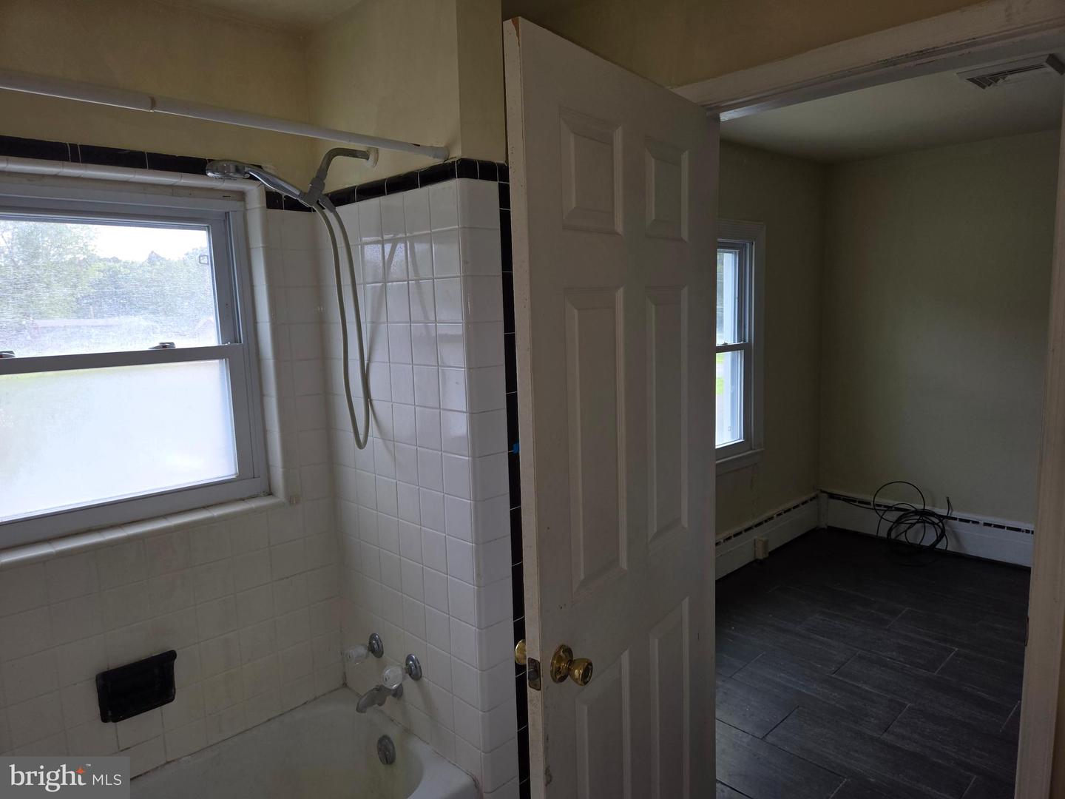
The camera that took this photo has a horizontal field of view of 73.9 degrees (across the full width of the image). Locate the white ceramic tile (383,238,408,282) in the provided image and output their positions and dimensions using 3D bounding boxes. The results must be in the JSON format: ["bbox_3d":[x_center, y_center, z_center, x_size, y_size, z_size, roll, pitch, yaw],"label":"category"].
[{"bbox_3d":[-0.359,-0.370,1.875,0.009,0.108,0.108,-9,10,-43],"label":"white ceramic tile"}]

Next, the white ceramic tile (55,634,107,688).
[{"bbox_3d":[-1.119,0.649,1.760,0.107,0.107,0.009,-9,10,-43],"label":"white ceramic tile"}]

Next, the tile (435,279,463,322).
[{"bbox_3d":[-0.203,-0.245,1.730,0.009,0.108,0.108,-9,10,-43],"label":"tile"}]

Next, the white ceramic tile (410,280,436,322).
[{"bbox_3d":[-0.274,-0.247,1.778,0.009,0.107,0.107,-9,10,-43],"label":"white ceramic tile"}]

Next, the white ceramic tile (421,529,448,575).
[{"bbox_3d":[-0.255,0.398,1.862,0.009,0.107,0.107,-9,10,-43],"label":"white ceramic tile"}]

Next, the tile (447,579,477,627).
[{"bbox_3d":[-0.179,0.522,1.828,0.009,0.109,0.109,-9,10,-43],"label":"tile"}]

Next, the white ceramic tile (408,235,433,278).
[{"bbox_3d":[-0.277,-0.354,1.764,0.009,0.107,0.107,-9,10,-43],"label":"white ceramic tile"}]

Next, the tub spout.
[{"bbox_3d":[-0.445,0.860,2.054,0.135,0.058,0.052,-9,10,-43],"label":"tub spout"}]

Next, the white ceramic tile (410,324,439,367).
[{"bbox_3d":[-0.276,-0.143,1.823,0.009,0.108,0.108,-9,10,-43],"label":"white ceramic tile"}]

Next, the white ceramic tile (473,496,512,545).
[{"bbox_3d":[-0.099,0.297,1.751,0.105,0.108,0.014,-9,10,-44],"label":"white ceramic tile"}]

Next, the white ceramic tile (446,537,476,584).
[{"bbox_3d":[-0.181,0.411,1.809,0.010,0.108,0.108,-9,10,-43],"label":"white ceramic tile"}]

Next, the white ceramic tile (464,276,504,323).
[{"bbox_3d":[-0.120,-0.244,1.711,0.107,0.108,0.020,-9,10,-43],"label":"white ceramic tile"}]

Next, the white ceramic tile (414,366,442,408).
[{"bbox_3d":[-0.272,-0.033,1.838,0.009,0.109,0.109,-9,10,-43],"label":"white ceramic tile"}]

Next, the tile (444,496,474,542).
[{"bbox_3d":[-0.184,0.302,1.795,0.010,0.108,0.108,-9,10,-43],"label":"tile"}]

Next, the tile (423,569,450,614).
[{"bbox_3d":[-0.252,0.505,1.875,0.009,0.108,0.108,-9,10,-43],"label":"tile"}]

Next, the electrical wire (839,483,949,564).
[{"bbox_3d":[2.244,0.743,4.410,0.328,0.390,0.577,-9,10,-43],"label":"electrical wire"}]

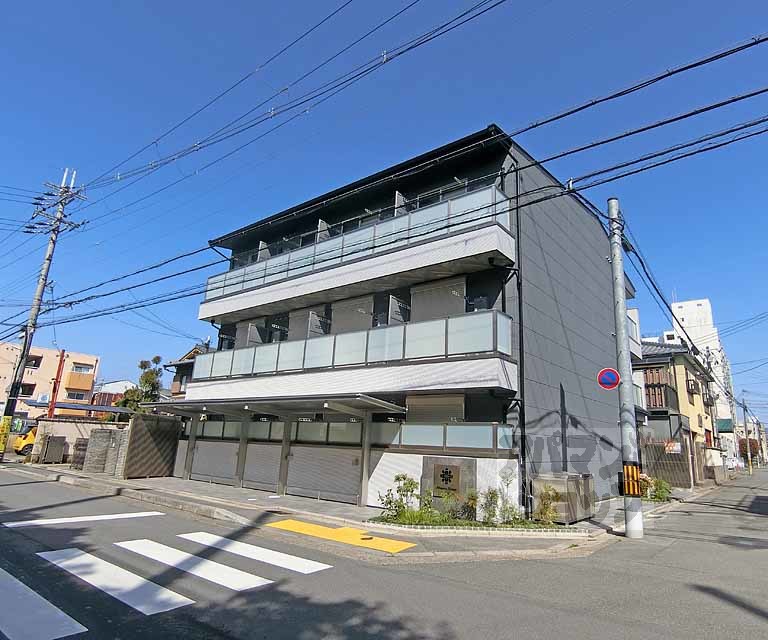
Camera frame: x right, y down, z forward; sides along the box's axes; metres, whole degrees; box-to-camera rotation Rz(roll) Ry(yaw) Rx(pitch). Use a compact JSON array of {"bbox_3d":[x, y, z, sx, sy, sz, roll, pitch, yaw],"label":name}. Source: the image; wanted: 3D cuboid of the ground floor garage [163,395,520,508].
[{"bbox_3d":[-2.459,3.802,13.030,12.900,2.650,2.600,-9,-19,35],"label":"ground floor garage"}]

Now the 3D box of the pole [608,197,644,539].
[{"bbox_3d":[5.113,0.655,9.384,0.300,7.310,0.300,-8,-20,40],"label":"pole"}]

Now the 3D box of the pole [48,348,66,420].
[{"bbox_3d":[-16.369,4.173,21.761,0.270,5.600,0.270,-9,-19,35],"label":"pole"}]

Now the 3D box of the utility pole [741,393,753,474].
[{"bbox_3d":[35.373,10.928,42.727,0.300,7.900,0.300,-9,-19,35],"label":"utility pole"}]

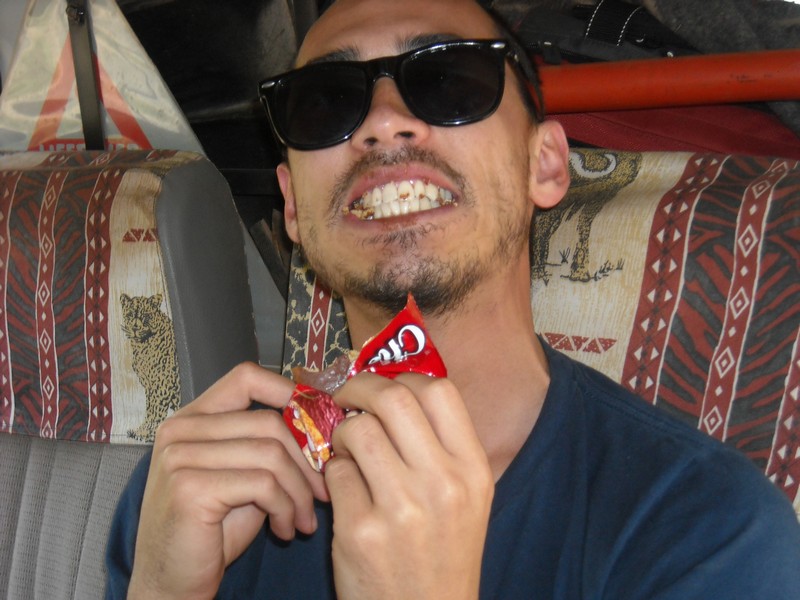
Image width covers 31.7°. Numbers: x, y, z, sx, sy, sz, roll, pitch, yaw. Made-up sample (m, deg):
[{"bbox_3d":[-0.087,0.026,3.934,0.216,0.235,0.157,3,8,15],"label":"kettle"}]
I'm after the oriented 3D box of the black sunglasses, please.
[{"bbox_3d":[0.005,-0.089,0.846,0.150,0.052,0.147,-8,-18,9],"label":"black sunglasses"}]

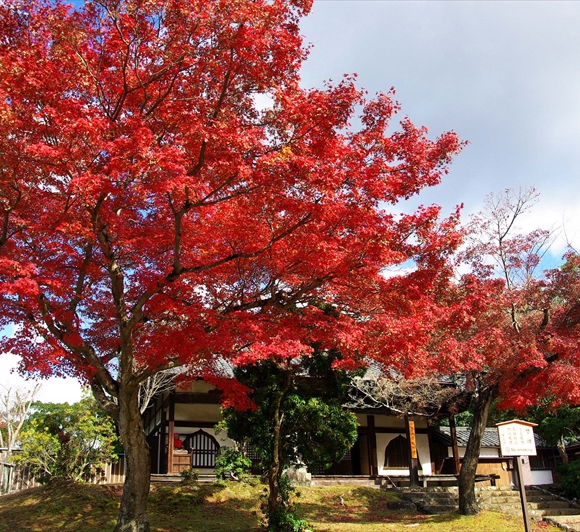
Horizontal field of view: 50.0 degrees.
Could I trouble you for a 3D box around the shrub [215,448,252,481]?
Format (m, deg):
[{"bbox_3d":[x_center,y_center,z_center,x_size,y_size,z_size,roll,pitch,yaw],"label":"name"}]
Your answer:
[{"bbox_3d":[-1.951,7.003,21.946,1.250,1.043,1.150,2,-16,-9],"label":"shrub"}]

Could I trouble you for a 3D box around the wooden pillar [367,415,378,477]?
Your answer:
[{"bbox_3d":[3.324,7.172,24.931,0.250,2.370,0.250,2,-16,-9],"label":"wooden pillar"}]

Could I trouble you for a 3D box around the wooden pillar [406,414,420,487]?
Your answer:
[{"bbox_3d":[4.529,6.717,22.862,0.210,2.593,0.210,2,-16,-9],"label":"wooden pillar"}]

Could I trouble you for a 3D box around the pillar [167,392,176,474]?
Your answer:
[{"bbox_3d":[-4.475,6.327,23.732,0.200,3.098,0.200,2,-16,-9],"label":"pillar"}]

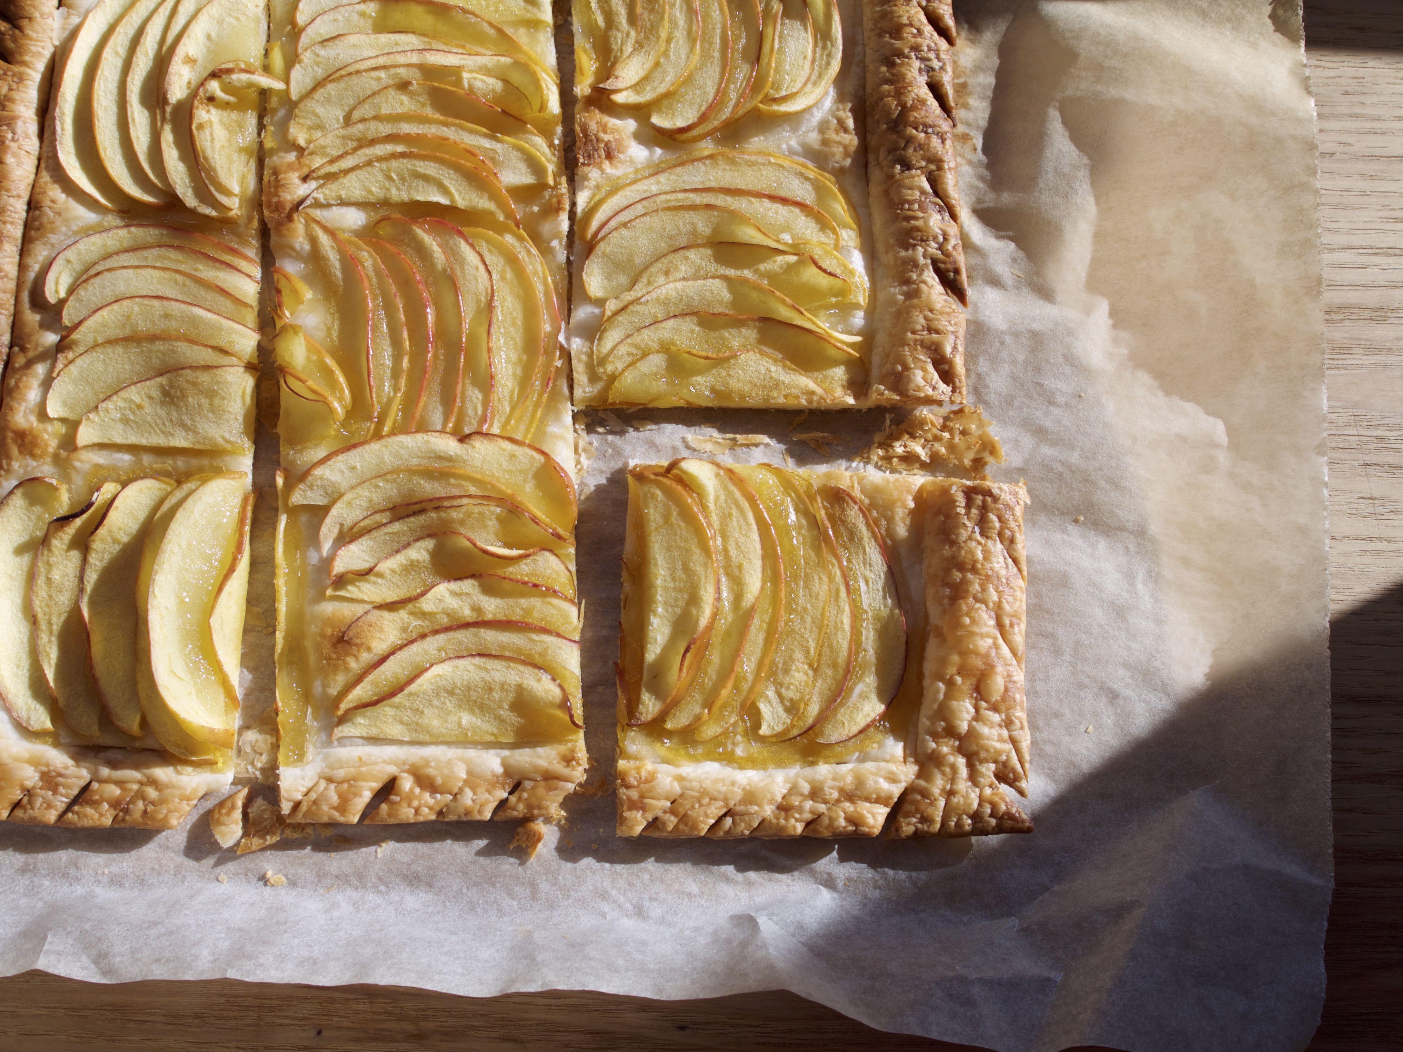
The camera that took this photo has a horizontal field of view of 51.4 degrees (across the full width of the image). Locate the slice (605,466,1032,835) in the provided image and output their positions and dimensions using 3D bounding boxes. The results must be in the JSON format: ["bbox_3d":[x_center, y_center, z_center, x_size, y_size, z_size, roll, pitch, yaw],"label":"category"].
[{"bbox_3d":[0.032,0.033,0.385,0.106,0.020,0.099,0,82,0],"label":"slice"}]

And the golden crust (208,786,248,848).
[{"bbox_3d":[-0.124,0.077,0.384,0.009,0.009,0.015,19,82,3],"label":"golden crust"}]

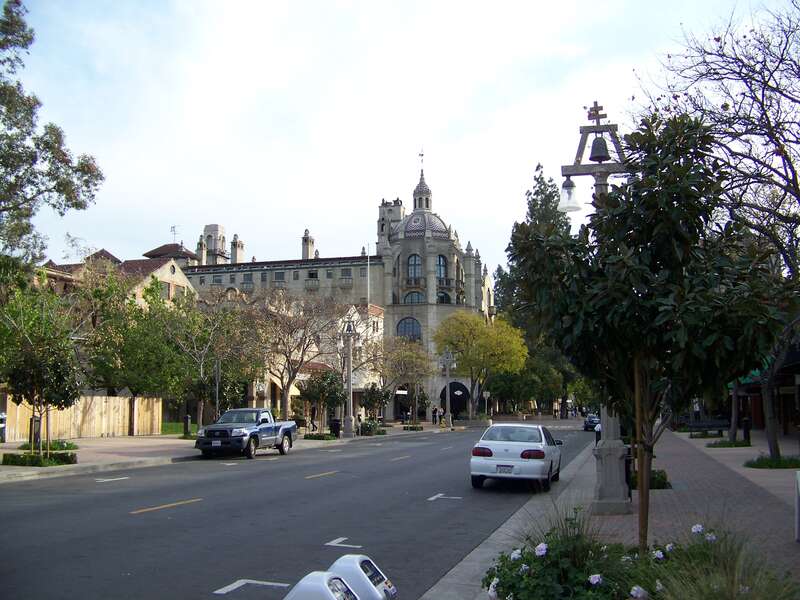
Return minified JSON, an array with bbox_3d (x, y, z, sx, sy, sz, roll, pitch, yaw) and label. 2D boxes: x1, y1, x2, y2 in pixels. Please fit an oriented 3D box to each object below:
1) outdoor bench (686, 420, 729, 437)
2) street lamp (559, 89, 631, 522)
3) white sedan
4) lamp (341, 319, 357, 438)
[{"bbox_3d":[15.944,6.693,43.152,2.000,0.860,0.650,-2,-8,15],"label":"outdoor bench"},{"bbox_3d":[3.303,0.007,13.439,1.420,6.700,0.680,-2,-8,15],"label":"street lamp"},{"bbox_3d":[2.857,3.720,20.116,1.740,1.410,4.680,-2,-8,14],"label":"white sedan"},{"bbox_3d":[-2.796,4.116,45.439,1.420,6.700,0.680,-2,-8,15],"label":"lamp"}]

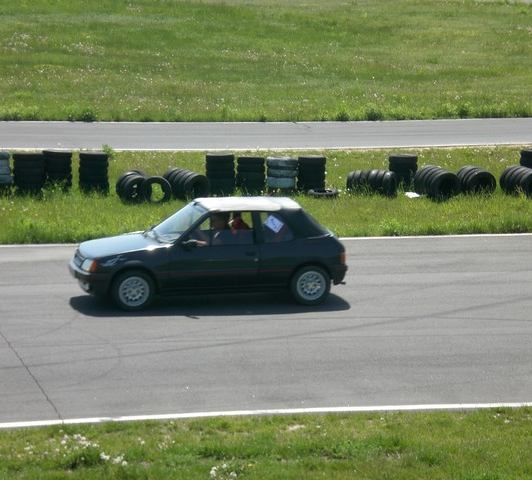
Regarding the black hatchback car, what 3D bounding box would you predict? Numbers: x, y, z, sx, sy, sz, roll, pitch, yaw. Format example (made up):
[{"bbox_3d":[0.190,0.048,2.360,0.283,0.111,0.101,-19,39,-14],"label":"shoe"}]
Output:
[{"bbox_3d":[-0.788,0.145,28.468,3.705,1.375,1.580,-1,8,-16],"label":"black hatchback car"}]

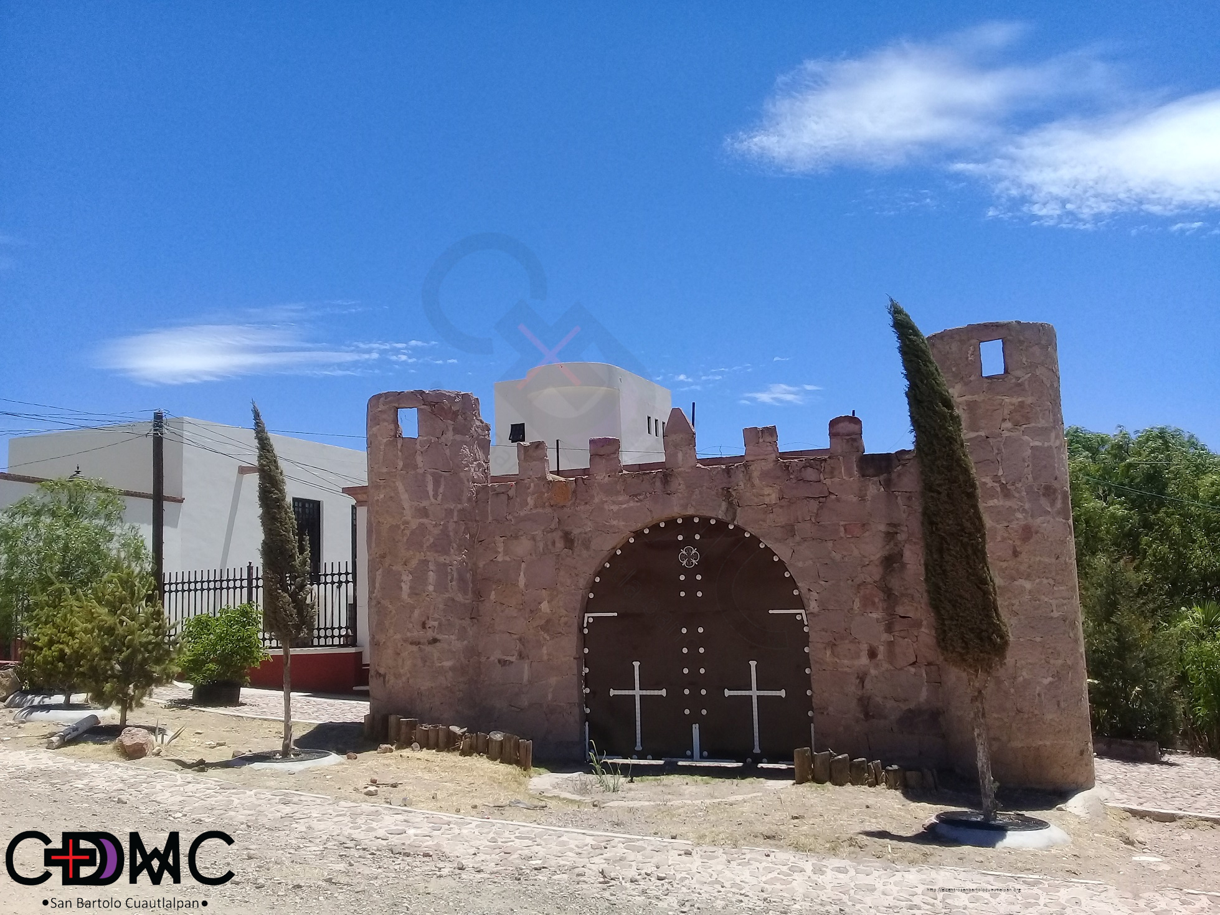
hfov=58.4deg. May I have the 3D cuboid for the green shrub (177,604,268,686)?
[{"bbox_3d":[-5.566,2.696,15.700,1.226,1.177,1.226,0,-7,-19],"label":"green shrub"}]

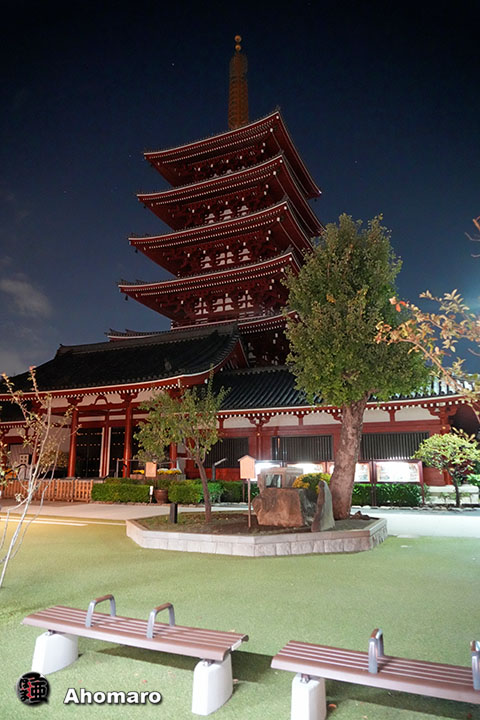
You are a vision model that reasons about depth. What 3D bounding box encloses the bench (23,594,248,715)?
[{"bbox_3d":[-0.895,2.266,3.872,1.924,0.580,0.399,-5,-13,23],"label":"bench"}]

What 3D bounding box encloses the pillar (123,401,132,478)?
[{"bbox_3d":[-6.058,4.243,25.891,0.370,4.130,0.370,-6,-13,24],"label":"pillar"}]

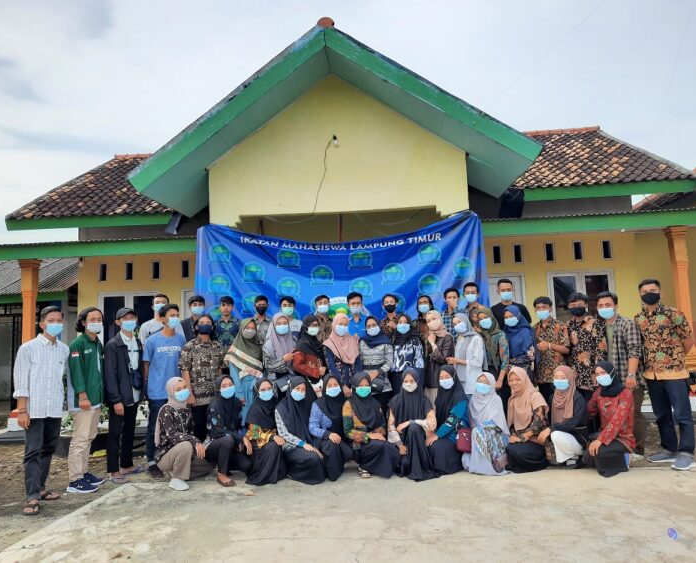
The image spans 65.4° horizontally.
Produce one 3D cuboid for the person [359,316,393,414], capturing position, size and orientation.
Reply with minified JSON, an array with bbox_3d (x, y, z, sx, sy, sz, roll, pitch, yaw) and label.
[{"bbox_3d":[0.343,1.126,5.670,0.440,1.518,0.320,-3,-6,10],"label":"person"}]

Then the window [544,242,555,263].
[{"bbox_3d":[3.533,-0.508,9.500,0.210,0.350,0.100,-3,-4,3],"label":"window"}]

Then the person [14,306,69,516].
[{"bbox_3d":[-2.599,1.048,4.596,0.460,1.675,0.340,4,-9,-45],"label":"person"}]

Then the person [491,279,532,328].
[{"bbox_3d":[1.917,0.818,6.337,0.480,1.690,0.300,-3,-4,8],"label":"person"}]

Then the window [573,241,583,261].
[{"bbox_3d":[3.829,-0.515,9.000,0.165,0.335,0.100,-3,-6,4],"label":"window"}]

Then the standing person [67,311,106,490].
[{"bbox_3d":[-2.365,1.077,4.937,0.310,1.680,0.410,-5,-5,34],"label":"standing person"}]

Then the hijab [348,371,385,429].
[{"bbox_3d":[0.179,1.153,5.250,0.370,0.570,0.350,-2,-4,-8],"label":"hijab"}]

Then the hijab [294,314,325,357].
[{"bbox_3d":[-0.405,0.579,5.700,0.290,0.460,0.280,0,-7,-22],"label":"hijab"}]

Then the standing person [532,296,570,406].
[{"bbox_3d":[2.141,0.986,5.673,0.460,1.632,0.320,-7,-8,36],"label":"standing person"}]

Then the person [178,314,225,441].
[{"bbox_3d":[-1.541,1.159,5.704,0.500,1.594,0.320,0,-7,-18],"label":"person"}]

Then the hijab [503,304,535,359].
[{"bbox_3d":[1.789,0.526,5.650,0.340,0.558,0.310,-6,-7,33],"label":"hijab"}]

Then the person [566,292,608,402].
[{"bbox_3d":[2.454,0.946,5.521,0.470,1.653,0.300,-6,-7,32],"label":"person"}]

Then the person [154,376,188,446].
[{"bbox_3d":[-1.536,1.401,5.113,0.480,1.000,0.570,2,-6,-42],"label":"person"}]

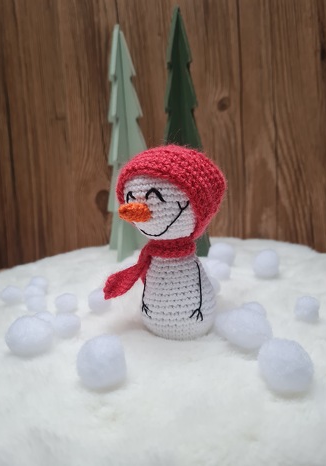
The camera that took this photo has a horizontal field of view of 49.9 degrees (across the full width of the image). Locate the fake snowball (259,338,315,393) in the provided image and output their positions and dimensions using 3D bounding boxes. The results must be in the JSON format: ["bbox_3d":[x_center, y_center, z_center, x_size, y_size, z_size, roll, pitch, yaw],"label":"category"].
[{"bbox_3d":[0.062,0.067,0.177,0.028,0.028,0.028,-2,5,0],"label":"fake snowball"}]

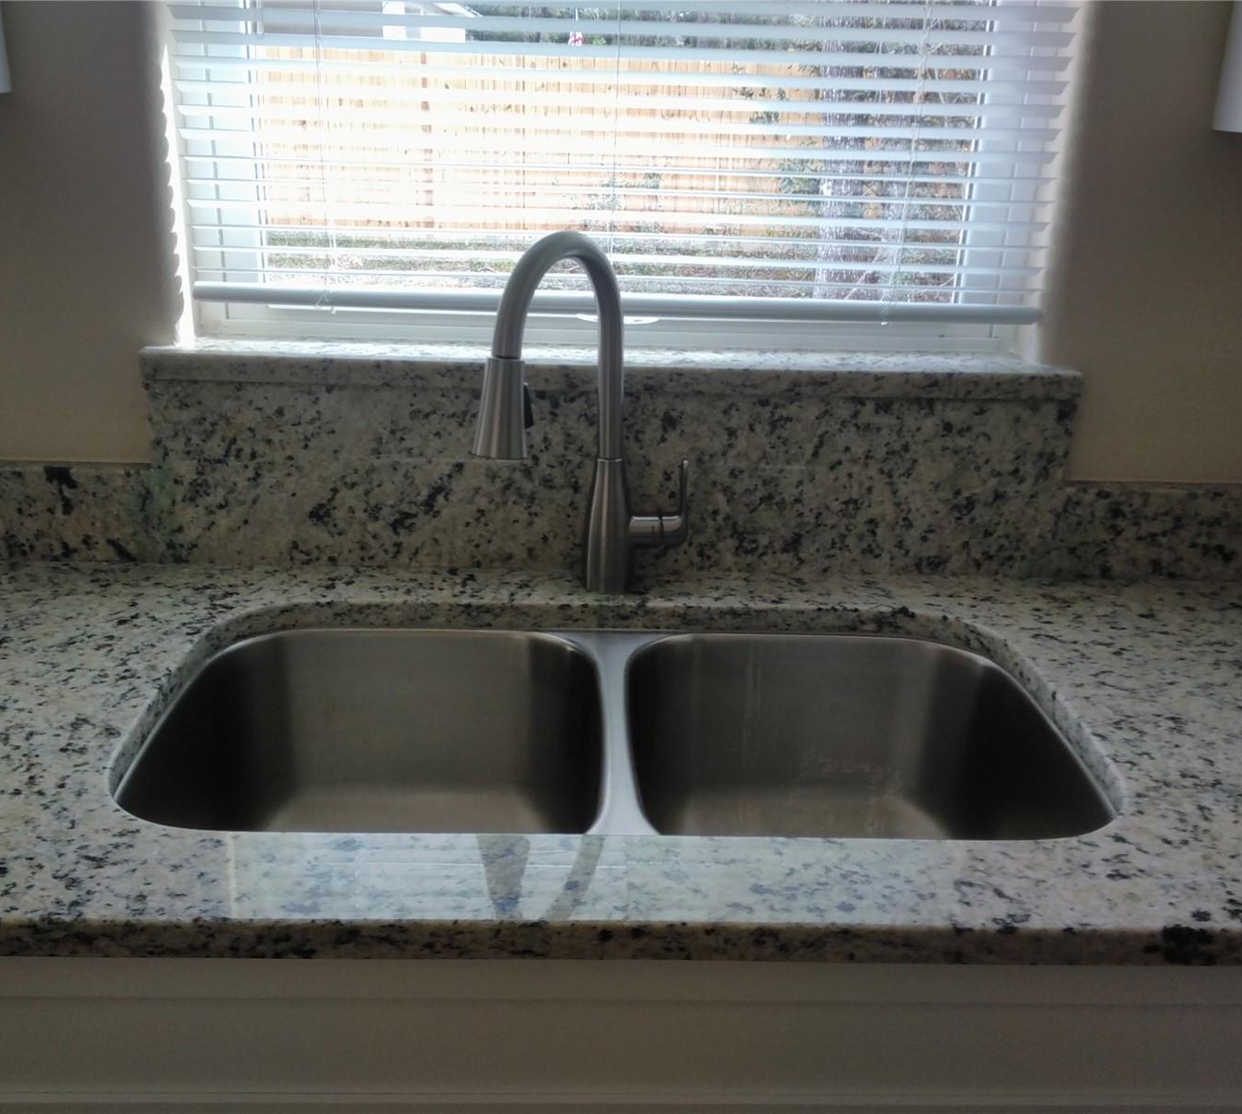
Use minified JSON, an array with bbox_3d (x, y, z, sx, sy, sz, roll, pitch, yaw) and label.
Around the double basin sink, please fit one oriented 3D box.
[{"bbox_3d":[-0.005,0.241,1.070,0.785,0.205,0.445,1,20,-2],"label":"double basin sink"}]

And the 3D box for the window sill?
[{"bbox_3d":[-0.006,-0.204,1.286,0.968,0.029,0.109,1,20,-2],"label":"window sill"}]

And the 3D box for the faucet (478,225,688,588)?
[{"bbox_3d":[-0.031,-0.111,1.122,0.095,0.370,0.269,11,22,24],"label":"faucet"}]

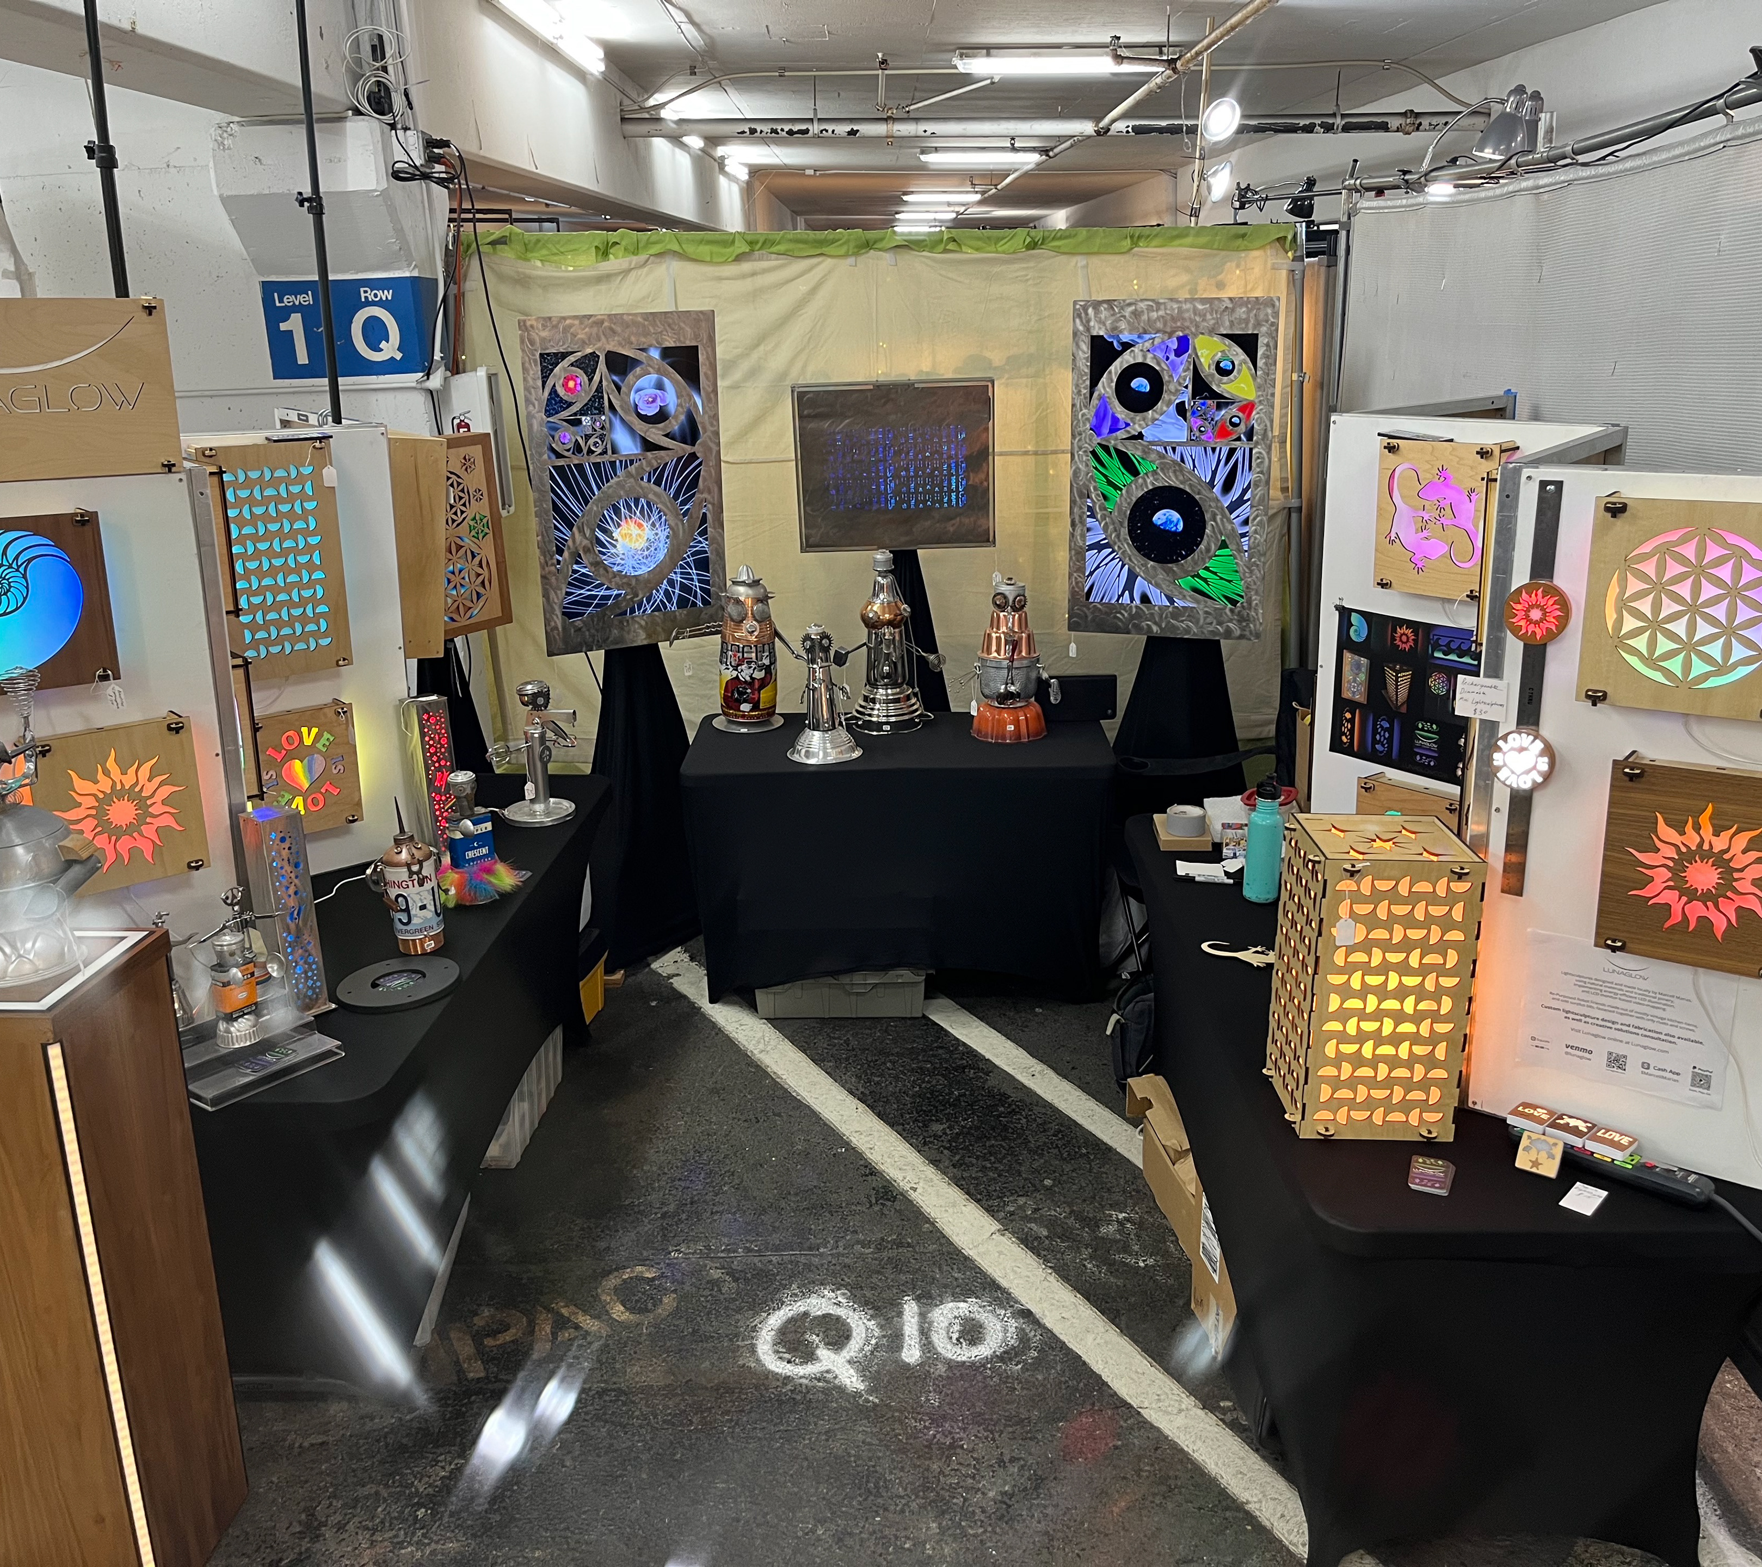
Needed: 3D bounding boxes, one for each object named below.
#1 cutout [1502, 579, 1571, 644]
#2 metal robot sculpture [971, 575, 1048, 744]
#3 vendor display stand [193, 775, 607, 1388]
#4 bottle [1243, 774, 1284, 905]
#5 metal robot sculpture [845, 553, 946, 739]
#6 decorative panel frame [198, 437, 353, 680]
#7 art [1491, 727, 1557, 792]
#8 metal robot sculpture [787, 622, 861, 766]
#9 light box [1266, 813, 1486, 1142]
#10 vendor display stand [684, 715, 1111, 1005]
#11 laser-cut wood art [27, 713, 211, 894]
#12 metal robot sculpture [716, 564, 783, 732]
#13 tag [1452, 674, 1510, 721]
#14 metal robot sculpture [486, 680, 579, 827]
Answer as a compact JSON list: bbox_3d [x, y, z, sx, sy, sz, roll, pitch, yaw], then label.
[{"bbox_3d":[0.921,-0.240,2.198,0.086,0.086,0.018,12,20,37],"label":"cutout"},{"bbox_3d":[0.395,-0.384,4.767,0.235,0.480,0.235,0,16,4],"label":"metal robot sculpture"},{"bbox_3d":[-1.148,0.595,3.558,0.760,0.725,1.870,0,16,3],"label":"vendor display stand"},{"bbox_3d":[0.810,0.114,3.314,0.072,0.270,0.072,-1,16,0],"label":"bottle"},{"bbox_3d":[0.024,-0.432,4.788,0.300,0.530,0.220,-3,16,-5],"label":"metal robot sculpture"},{"bbox_3d":[-1.298,-0.476,3.355,0.282,0.485,0.055,-15,21,-41],"label":"decorative panel frame"},{"bbox_3d":[0.922,-0.034,2.256,0.088,0.090,0.027,11,19,36],"label":"art"},{"bbox_3d":[-0.166,-0.272,4.564,0.224,0.390,0.224,-1,16,1],"label":"metal robot sculpture"},{"bbox_3d":[0.754,0.293,2.412,0.230,0.445,0.235,0,16,3],"label":"light box"},{"bbox_3d":[0.053,0.218,4.798,1.210,0.725,0.630,-1,16,0],"label":"vendor display stand"},{"bbox_3d":[-1.297,0.037,2.669,0.257,0.272,0.055,-14,20,-38],"label":"laser-cut wood art"},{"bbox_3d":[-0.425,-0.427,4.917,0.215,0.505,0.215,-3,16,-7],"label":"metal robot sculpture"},{"bbox_3d":[0.871,-0.123,2.276,0.073,0.058,0.004,12,20,37],"label":"tag"},{"bbox_3d":[-0.878,-0.082,3.967,0.200,0.340,0.170,4,17,17],"label":"metal robot sculpture"}]

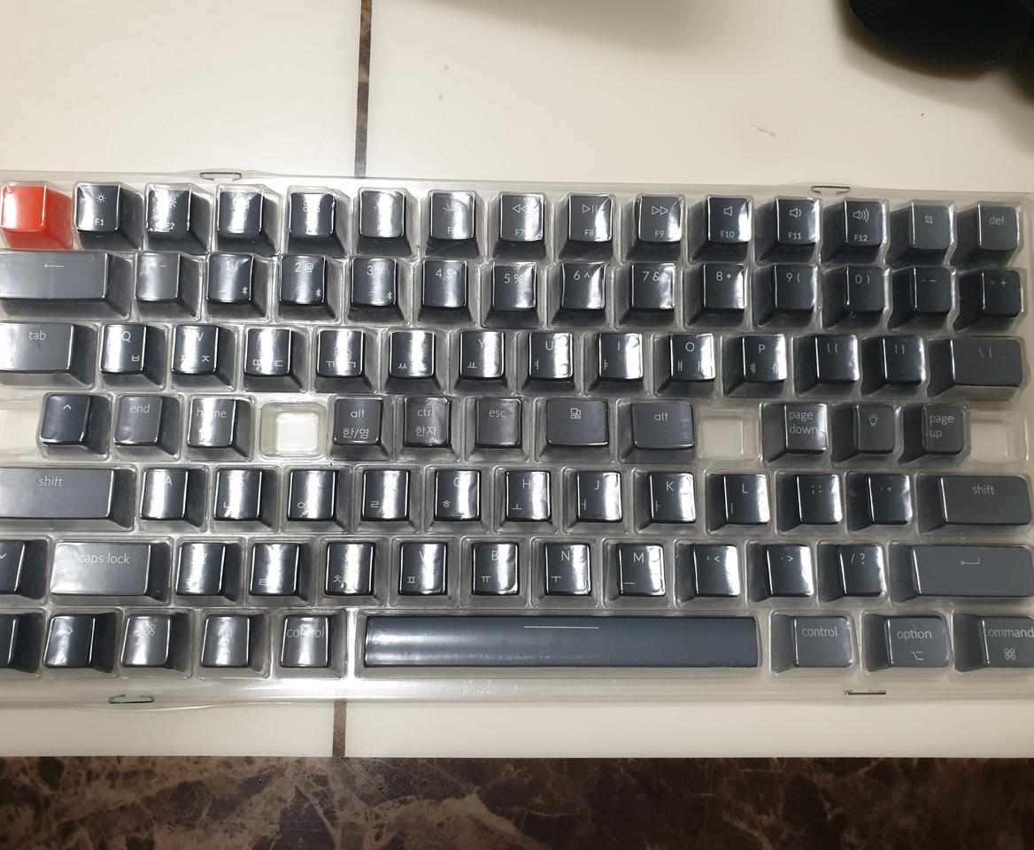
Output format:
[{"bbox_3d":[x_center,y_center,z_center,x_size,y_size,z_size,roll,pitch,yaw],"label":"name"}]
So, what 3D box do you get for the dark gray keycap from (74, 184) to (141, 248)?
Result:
[{"bbox_3d":[-0.126,-0.064,0.262,0.018,0.011,0.018,0,81,-3],"label":"dark gray keycap"}]

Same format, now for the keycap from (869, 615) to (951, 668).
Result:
[{"bbox_3d":[0.117,0.065,0.253,0.023,0.009,0.018,1,82,-3],"label":"keycap"}]

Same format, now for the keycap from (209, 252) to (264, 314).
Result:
[{"bbox_3d":[-0.085,-0.043,0.258,0.018,0.011,0.018,1,83,-3],"label":"keycap"}]

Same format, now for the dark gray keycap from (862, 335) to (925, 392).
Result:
[{"bbox_3d":[0.120,-0.019,0.268,0.018,0.009,0.018,1,81,-3],"label":"dark gray keycap"}]

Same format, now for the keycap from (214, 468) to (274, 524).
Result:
[{"bbox_3d":[-0.080,0.022,0.249,0.018,0.009,0.018,1,83,-3],"label":"keycap"}]

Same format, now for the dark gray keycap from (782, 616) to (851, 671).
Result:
[{"bbox_3d":[0.089,0.065,0.251,0.023,0.009,0.018,1,82,-3],"label":"dark gray keycap"}]

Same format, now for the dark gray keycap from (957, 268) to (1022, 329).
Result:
[{"bbox_3d":[0.150,-0.040,0.268,0.018,0.011,0.018,1,83,-3],"label":"dark gray keycap"}]

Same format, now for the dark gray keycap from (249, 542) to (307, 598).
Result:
[{"bbox_3d":[-0.070,0.043,0.249,0.018,0.009,0.018,1,82,-3],"label":"dark gray keycap"}]

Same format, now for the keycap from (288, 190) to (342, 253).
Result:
[{"bbox_3d":[-0.063,-0.063,0.265,0.018,0.011,0.018,1,81,-3],"label":"keycap"}]

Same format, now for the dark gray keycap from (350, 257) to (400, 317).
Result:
[{"bbox_3d":[-0.044,-0.041,0.262,0.018,0.011,0.018,1,82,-3],"label":"dark gray keycap"}]

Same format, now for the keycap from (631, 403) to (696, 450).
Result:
[{"bbox_3d":[0.043,0.002,0.258,0.023,0.009,0.018,1,83,-3],"label":"keycap"}]

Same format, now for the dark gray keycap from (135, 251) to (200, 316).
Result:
[{"bbox_3d":[-0.107,-0.043,0.256,0.018,0.011,0.018,1,82,-3],"label":"dark gray keycap"}]

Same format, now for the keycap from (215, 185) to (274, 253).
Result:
[{"bbox_3d":[-0.083,-0.062,0.260,0.018,0.011,0.018,1,82,-3],"label":"keycap"}]

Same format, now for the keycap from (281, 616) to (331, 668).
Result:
[{"bbox_3d":[-0.060,0.063,0.247,0.018,0.010,0.018,1,82,-3],"label":"keycap"}]

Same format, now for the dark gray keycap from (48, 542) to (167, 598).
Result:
[{"bbox_3d":[-0.119,0.042,0.245,0.032,0.009,0.018,1,82,-3],"label":"dark gray keycap"}]

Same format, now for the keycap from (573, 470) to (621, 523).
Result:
[{"bbox_3d":[0.024,0.023,0.257,0.018,0.009,0.018,1,82,-3],"label":"keycap"}]

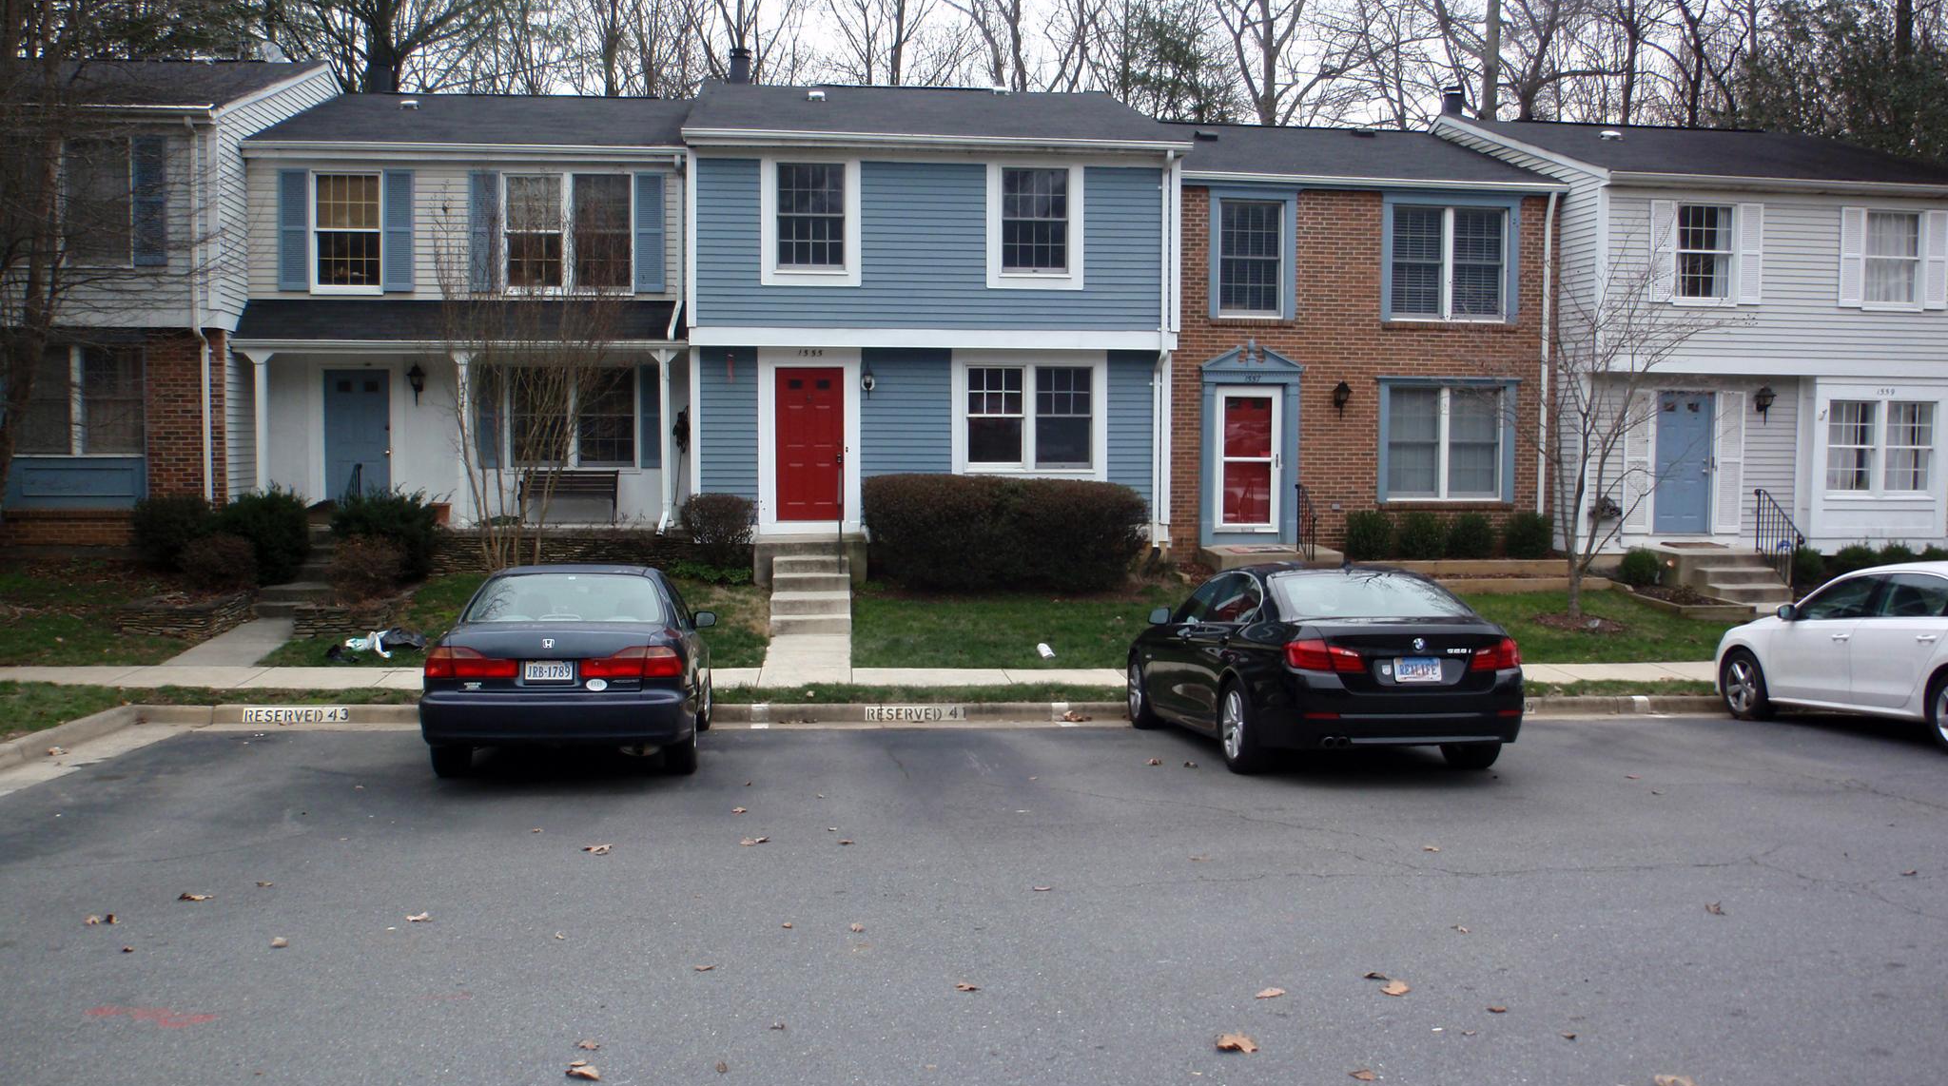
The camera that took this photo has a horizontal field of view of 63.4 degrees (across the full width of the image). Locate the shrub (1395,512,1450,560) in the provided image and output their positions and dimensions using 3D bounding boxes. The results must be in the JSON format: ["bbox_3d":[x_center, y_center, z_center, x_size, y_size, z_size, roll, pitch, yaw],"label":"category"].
[{"bbox_3d":[6.229,-0.095,21.900,0.680,0.650,0.660,0,4,-5],"label":"shrub"}]

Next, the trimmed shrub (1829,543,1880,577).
[{"bbox_3d":[11.786,0.255,21.100,0.600,0.488,0.620,0,3,-6],"label":"trimmed shrub"}]

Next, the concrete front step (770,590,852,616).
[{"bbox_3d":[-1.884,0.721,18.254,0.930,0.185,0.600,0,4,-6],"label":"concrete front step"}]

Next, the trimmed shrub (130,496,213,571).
[{"bbox_3d":[-9.780,-0.126,19.350,1.000,0.906,1.000,0,3,-6],"label":"trimmed shrub"}]

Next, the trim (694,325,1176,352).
[{"bbox_3d":[-0.491,-2.617,20.170,6.198,0.235,0.060,0,3,-6],"label":"trim"}]

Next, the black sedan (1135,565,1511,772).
[{"bbox_3d":[2.520,0.888,12.380,1.880,1.464,4.900,0,0,-7],"label":"black sedan"}]

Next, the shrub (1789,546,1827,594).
[{"bbox_3d":[11.009,0.352,20.800,0.520,0.600,0.550,0,4,-5],"label":"shrub"}]

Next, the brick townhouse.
[{"bbox_3d":[4.942,-3.444,26.364,5.750,6.750,8.800,0,4,-6],"label":"brick townhouse"}]

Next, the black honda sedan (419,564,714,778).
[{"bbox_3d":[-2.974,0.900,12.173,1.800,1.440,4.790,0,-1,-8],"label":"black honda sedan"}]

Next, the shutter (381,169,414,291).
[{"bbox_3d":[-7.552,-4.089,20.660,0.375,1.580,0.050,0,3,-6],"label":"shutter"}]

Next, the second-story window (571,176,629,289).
[{"bbox_3d":[-4.971,-4.178,21.050,0.760,1.530,0.090,0,4,-6],"label":"second-story window"}]

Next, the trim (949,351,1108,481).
[{"bbox_3d":[0.729,-1.681,20.850,2.110,1.720,0.060,0,4,-6],"label":"trim"}]

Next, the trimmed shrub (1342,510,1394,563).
[{"bbox_3d":[5.448,-0.090,21.850,0.705,0.728,0.720,0,3,-6],"label":"trimmed shrub"}]

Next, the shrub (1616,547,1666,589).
[{"bbox_3d":[8.893,0.325,21.050,0.580,0.508,0.600,0,3,-6],"label":"shrub"}]

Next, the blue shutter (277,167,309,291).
[{"bbox_3d":[-8.902,-4.093,20.620,0.390,1.590,0.050,0,4,-6],"label":"blue shutter"}]

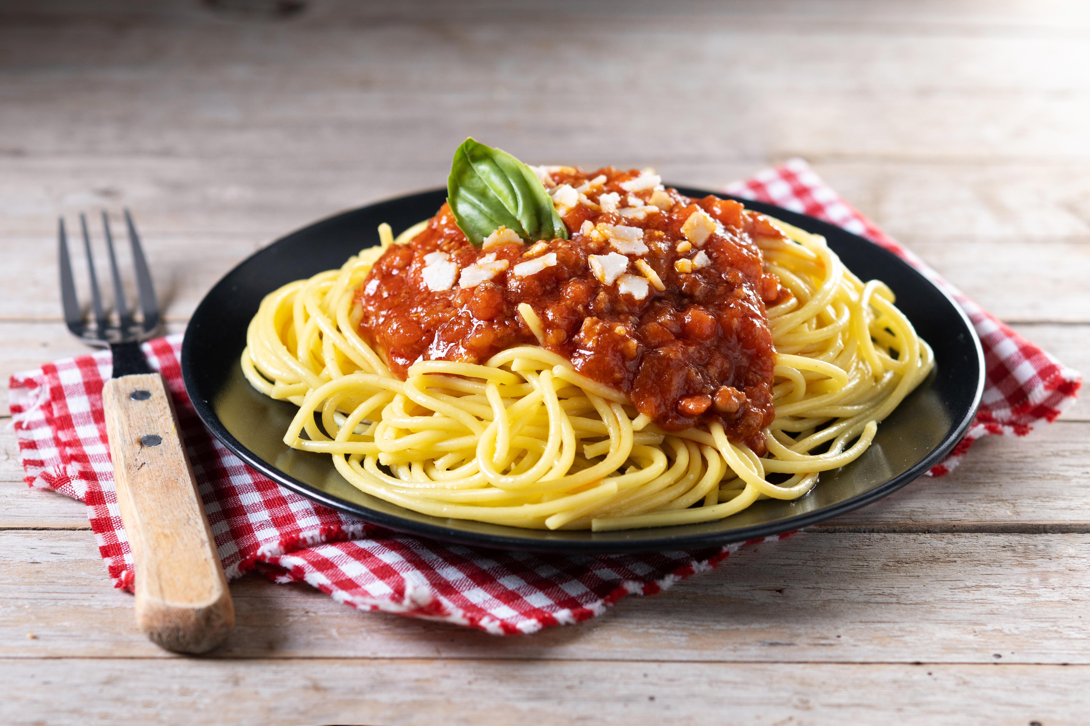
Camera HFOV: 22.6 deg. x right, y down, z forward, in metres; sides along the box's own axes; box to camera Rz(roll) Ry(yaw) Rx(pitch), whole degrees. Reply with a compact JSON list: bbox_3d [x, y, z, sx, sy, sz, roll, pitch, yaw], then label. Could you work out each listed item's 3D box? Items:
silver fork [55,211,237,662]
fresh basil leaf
[{"bbox_3d":[-0.102,0.011,0.680,0.024,0.018,0.199,-7,29,-12],"label":"silver fork"},{"bbox_3d":[-0.011,-0.039,0.670,0.022,0.035,0.013,-35,-9,2],"label":"fresh basil leaf"}]

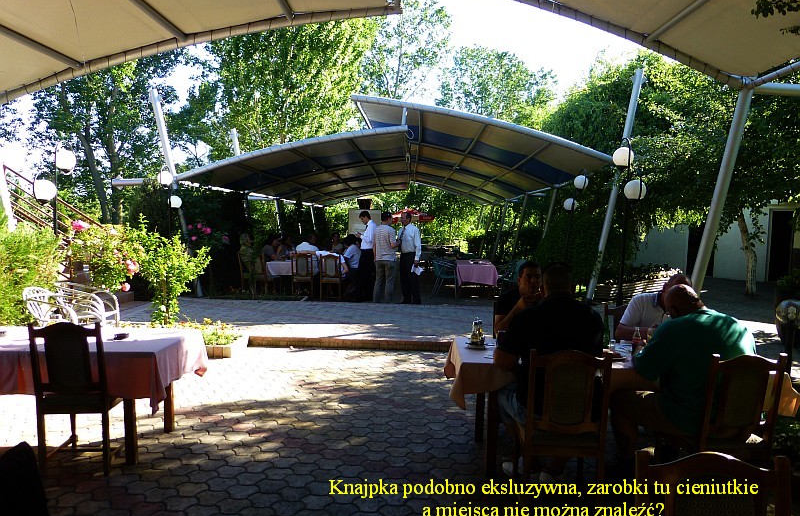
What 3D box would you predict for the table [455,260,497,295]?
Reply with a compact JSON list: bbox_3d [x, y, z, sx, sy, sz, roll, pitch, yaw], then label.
[{"bbox_3d":[1.570,0.456,11.446,0.870,0.750,0.870,0,3,0],"label":"table"}]

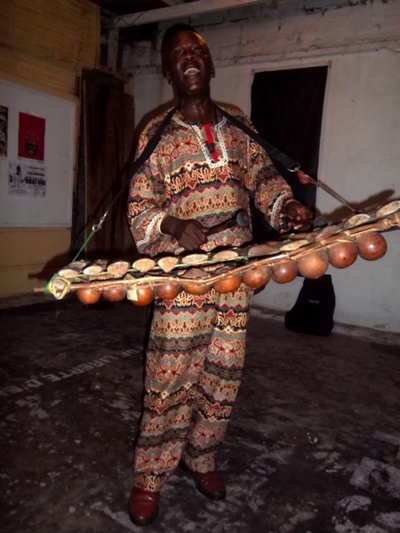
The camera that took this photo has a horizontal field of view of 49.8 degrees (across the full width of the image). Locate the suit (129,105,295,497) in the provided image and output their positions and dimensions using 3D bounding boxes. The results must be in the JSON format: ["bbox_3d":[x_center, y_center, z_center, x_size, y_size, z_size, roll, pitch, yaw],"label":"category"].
[{"bbox_3d":[-0.006,0.145,1.528,0.550,1.378,0.390,1,8,-13],"label":"suit"}]

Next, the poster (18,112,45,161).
[{"bbox_3d":[-1.714,-1.321,4.418,0.010,0.431,0.319,8,9,29],"label":"poster"}]

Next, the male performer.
[{"bbox_3d":[0.016,0.055,1.486,0.590,1.671,0.470,1,8,-13],"label":"male performer"}]

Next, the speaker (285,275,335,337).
[{"bbox_3d":[1.073,0.330,4.069,0.400,0.540,0.310,7,8,23],"label":"speaker"}]

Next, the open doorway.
[{"bbox_3d":[0.846,-0.946,4.411,0.759,1.999,0.120,8,9,29],"label":"open doorway"}]

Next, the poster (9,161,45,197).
[{"bbox_3d":[-1.759,-0.874,4.443,0.010,0.322,0.457,8,9,29],"label":"poster"}]

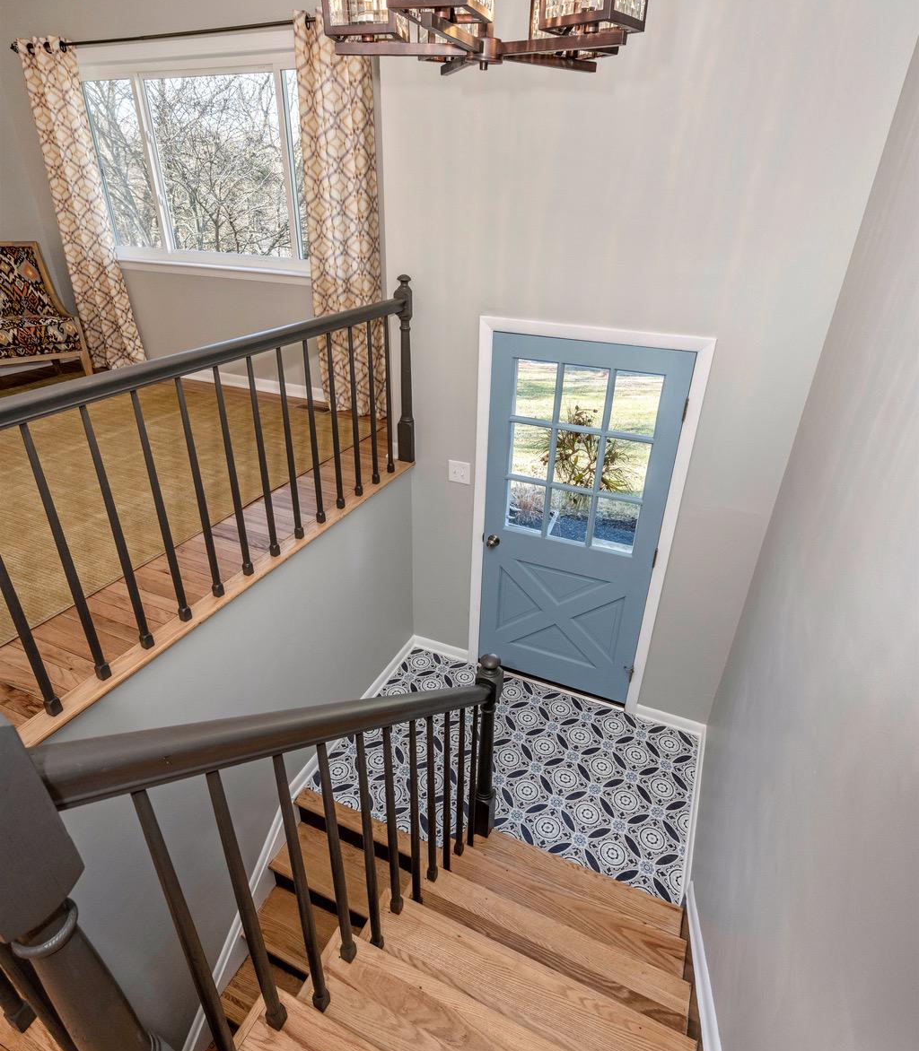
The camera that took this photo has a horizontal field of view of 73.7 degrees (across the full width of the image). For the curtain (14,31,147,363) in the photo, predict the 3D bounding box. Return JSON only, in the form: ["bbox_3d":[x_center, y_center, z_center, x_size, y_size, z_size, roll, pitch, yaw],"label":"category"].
[{"bbox_3d":[-2.679,-2.169,4.394,0.590,2.120,0.120,13,31,20],"label":"curtain"}]

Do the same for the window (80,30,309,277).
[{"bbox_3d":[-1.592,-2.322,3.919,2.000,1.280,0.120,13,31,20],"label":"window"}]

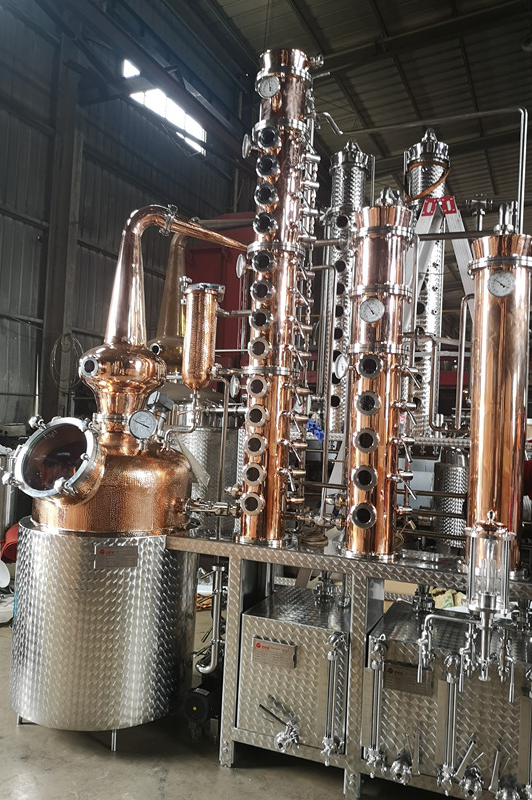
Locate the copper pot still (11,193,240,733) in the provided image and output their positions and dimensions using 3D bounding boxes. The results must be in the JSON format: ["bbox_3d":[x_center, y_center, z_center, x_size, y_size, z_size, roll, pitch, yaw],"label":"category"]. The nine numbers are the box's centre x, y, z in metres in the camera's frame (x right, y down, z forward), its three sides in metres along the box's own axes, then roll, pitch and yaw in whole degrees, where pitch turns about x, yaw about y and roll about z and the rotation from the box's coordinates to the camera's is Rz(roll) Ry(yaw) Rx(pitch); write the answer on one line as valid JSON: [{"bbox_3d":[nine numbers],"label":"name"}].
[{"bbox_3d":[-0.680,0.243,3.155,1.145,2.486,0.995,2,-1,21],"label":"copper pot still"}]

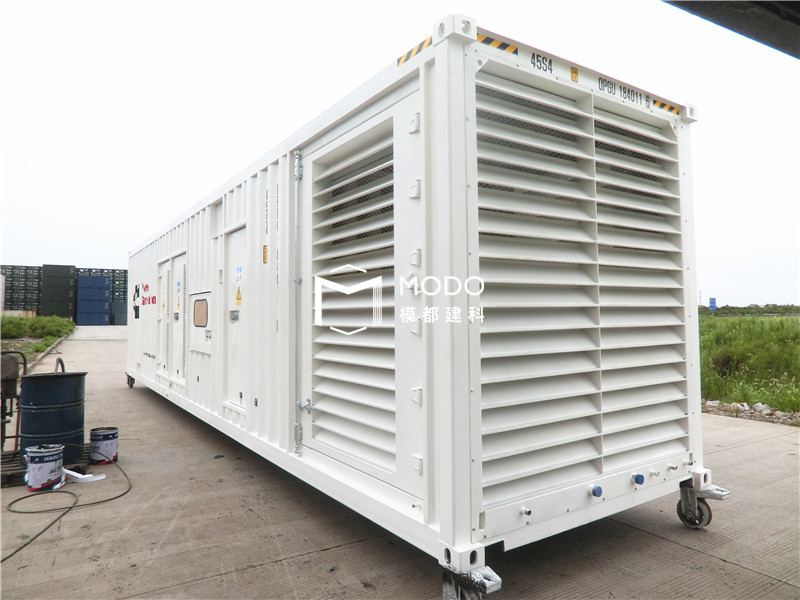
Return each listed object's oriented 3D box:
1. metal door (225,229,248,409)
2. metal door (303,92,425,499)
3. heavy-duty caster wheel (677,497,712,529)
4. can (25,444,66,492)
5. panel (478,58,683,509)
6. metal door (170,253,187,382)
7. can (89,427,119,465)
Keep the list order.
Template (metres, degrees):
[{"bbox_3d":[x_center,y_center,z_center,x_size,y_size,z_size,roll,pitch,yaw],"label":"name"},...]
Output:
[{"bbox_3d":[-1.737,0.204,6.089,0.070,1.930,0.780,0,-2,-33],"label":"metal door"},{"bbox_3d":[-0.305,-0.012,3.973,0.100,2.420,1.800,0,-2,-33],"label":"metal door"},{"bbox_3d":[2.234,1.609,4.204,0.080,0.233,0.233,0,-2,-43],"label":"heavy-duty caster wheel"},{"bbox_3d":[-3.478,1.650,5.453,0.303,0.375,0.303,0,-2,-33],"label":"can"},{"bbox_3d":[1.249,-0.100,3.648,2.020,2.460,0.130,0,-2,-33],"label":"panel"},{"bbox_3d":[-3.297,0.280,8.449,0.070,1.910,1.050,0,-2,-33],"label":"metal door"},{"bbox_3d":[-3.386,1.675,6.360,0.287,0.365,0.287,0,-2,-33],"label":"can"}]

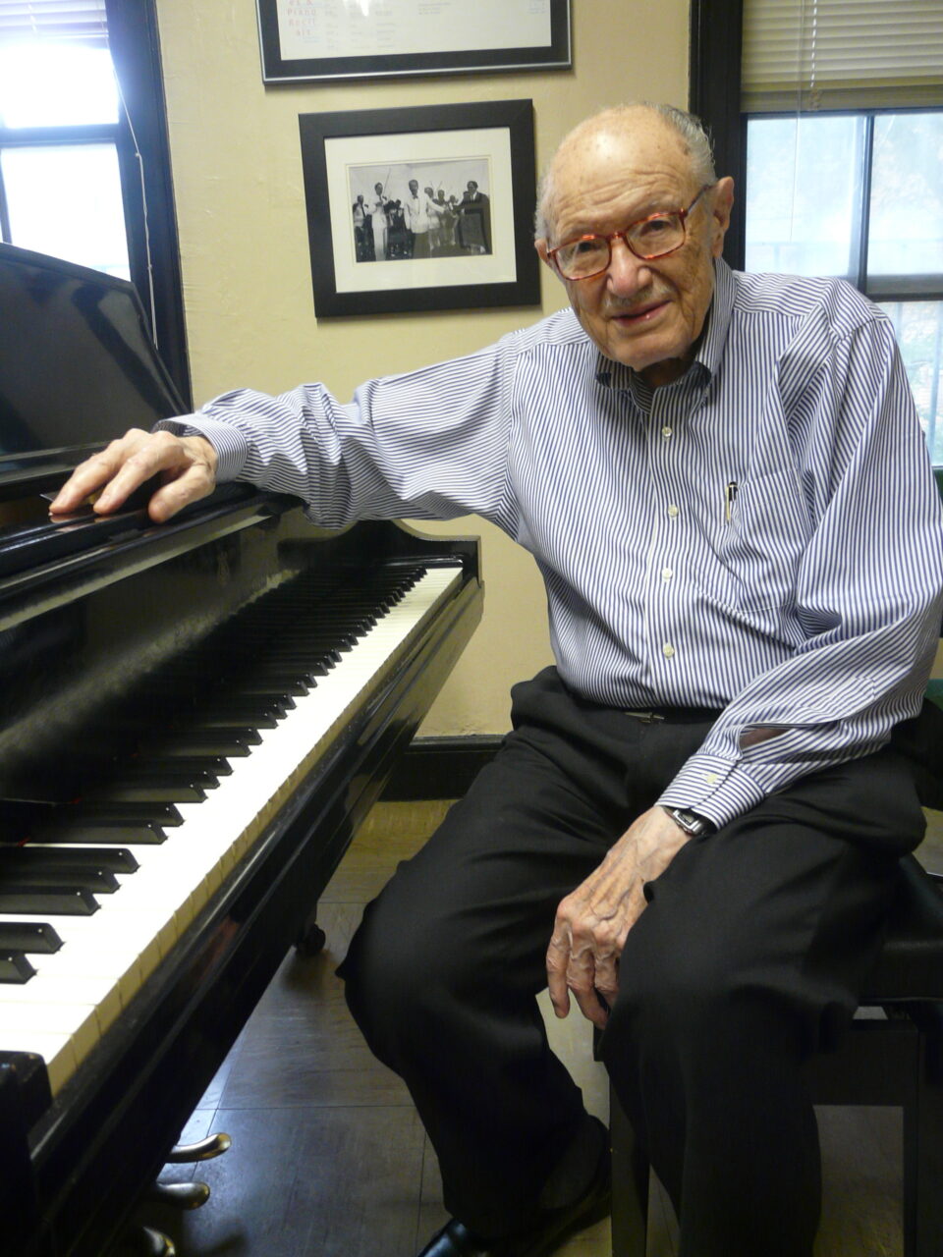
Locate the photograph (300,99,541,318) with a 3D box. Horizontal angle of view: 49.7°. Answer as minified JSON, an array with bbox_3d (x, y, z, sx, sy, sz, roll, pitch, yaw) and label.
[{"bbox_3d":[-0.109,-0.930,2.271,0.510,0.425,0.025,-3,13,0],"label":"photograph"}]

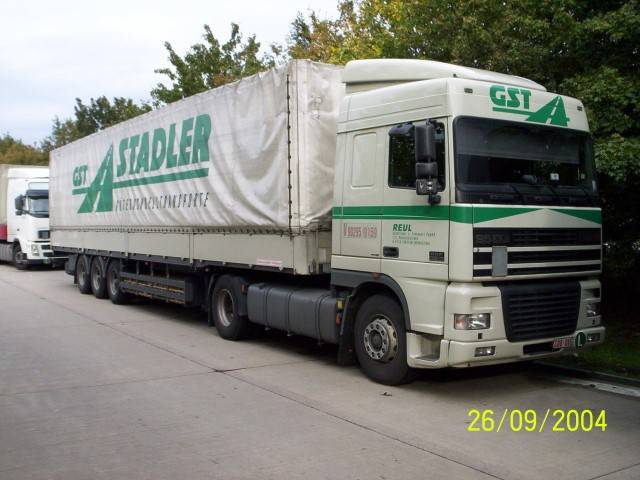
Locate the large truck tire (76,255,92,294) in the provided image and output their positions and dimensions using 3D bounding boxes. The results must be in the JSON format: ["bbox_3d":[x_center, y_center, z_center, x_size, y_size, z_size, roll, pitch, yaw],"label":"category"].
[{"bbox_3d":[-6.040,0.922,18.391,0.385,1.040,1.040,-1,2,-34],"label":"large truck tire"}]

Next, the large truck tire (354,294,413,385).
[{"bbox_3d":[0.820,1.142,8.148,0.315,1.034,1.034,-1,2,-34],"label":"large truck tire"}]

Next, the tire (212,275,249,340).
[{"bbox_3d":[-1.355,1.077,11.280,0.310,1.033,1.033,-1,2,-34],"label":"tire"}]

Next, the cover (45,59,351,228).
[{"bbox_3d":[-3.066,-1.341,15.701,2.550,2.349,13.624,-1,2,-34],"label":"cover"}]

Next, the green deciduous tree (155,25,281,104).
[{"bbox_3d":[-3.623,-3.148,24.424,5.800,8.866,5.800,-1,2,-34],"label":"green deciduous tree"}]

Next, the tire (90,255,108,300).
[{"bbox_3d":[-5.309,0.945,17.301,0.385,1.040,1.040,-1,2,-34],"label":"tire"}]

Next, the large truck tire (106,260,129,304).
[{"bbox_3d":[-4.579,0.968,16.211,0.385,1.040,1.040,-1,2,-34],"label":"large truck tire"}]

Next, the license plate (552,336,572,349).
[{"bbox_3d":[2.683,1.133,7.770,0.340,0.115,0.015,-1,2,-34],"label":"license plate"}]

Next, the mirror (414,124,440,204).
[{"bbox_3d":[1.085,-0.744,6.961,0.240,0.790,0.140,-1,2,-34],"label":"mirror"}]

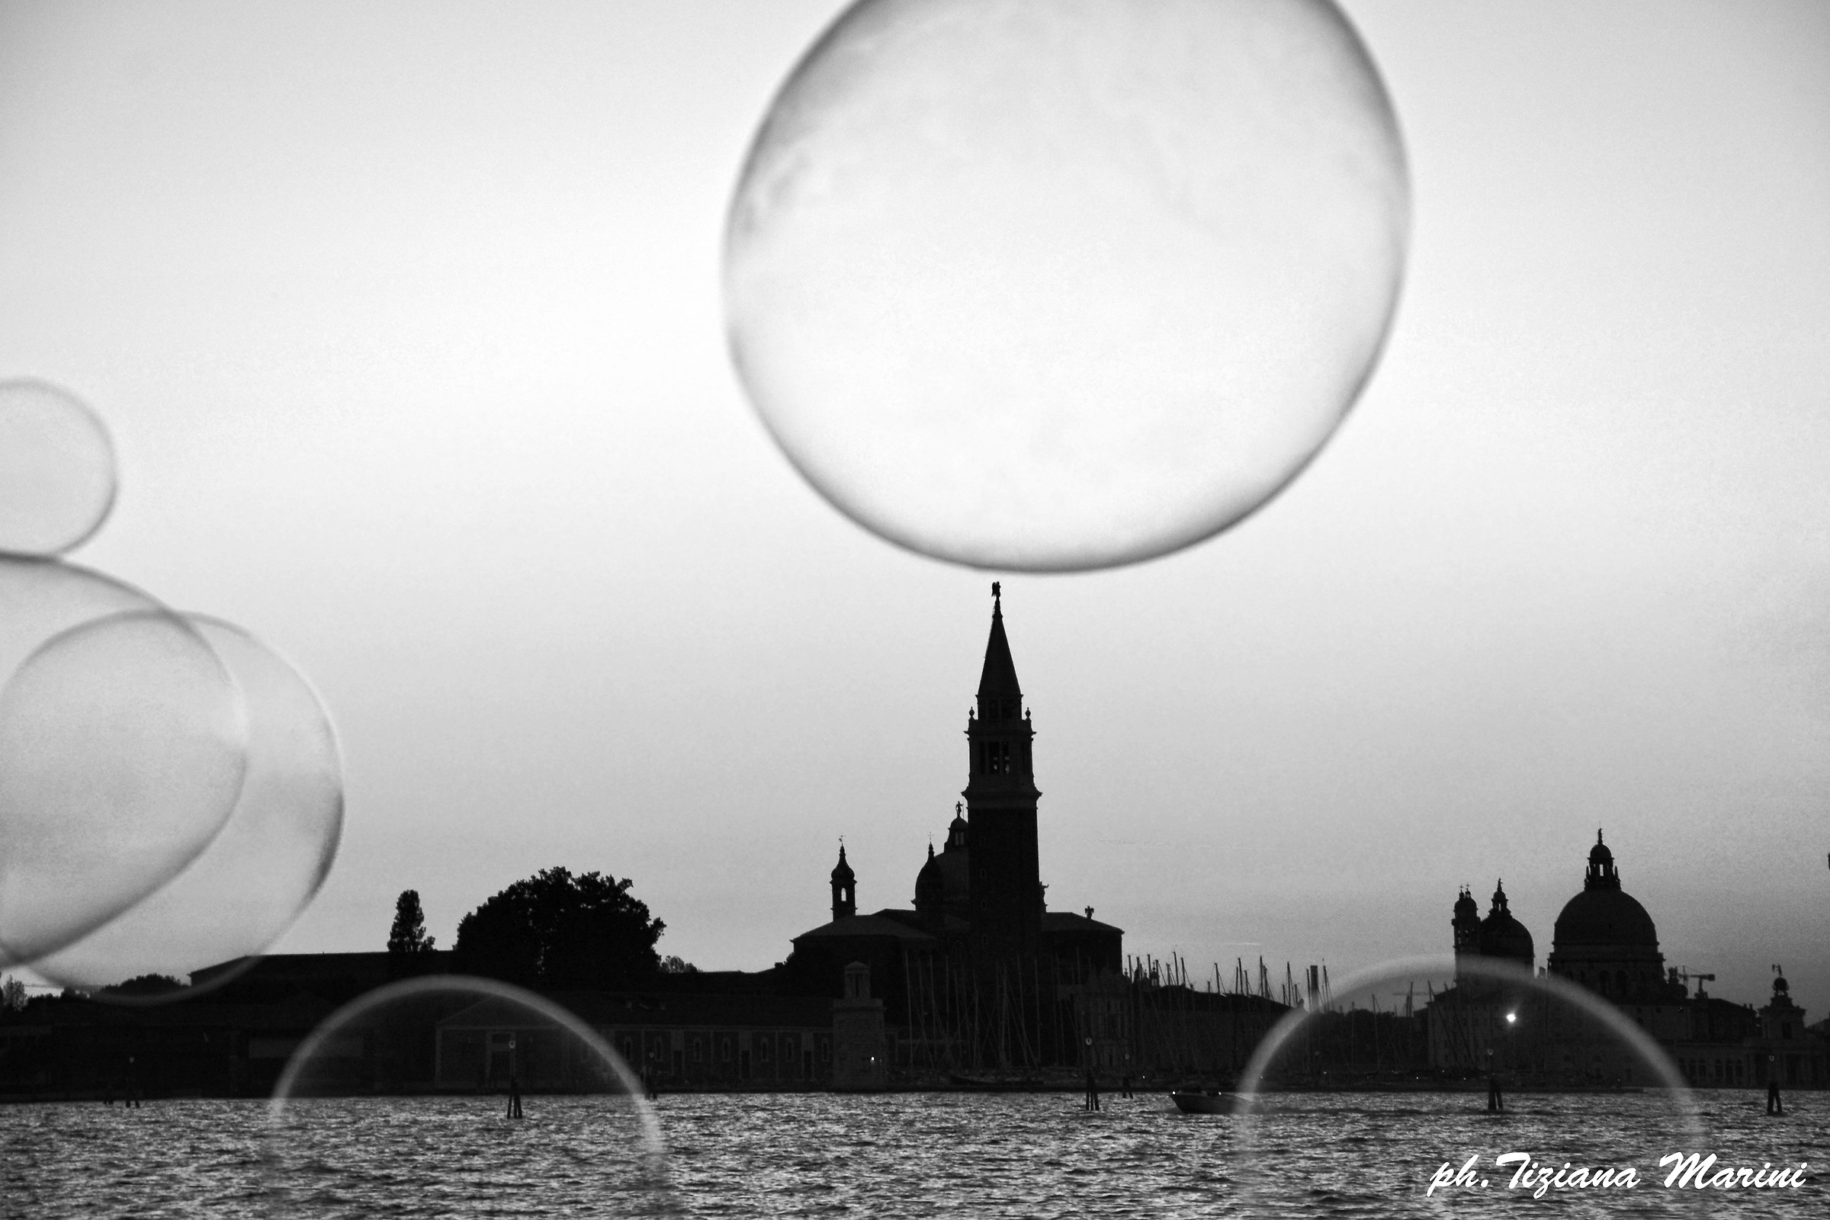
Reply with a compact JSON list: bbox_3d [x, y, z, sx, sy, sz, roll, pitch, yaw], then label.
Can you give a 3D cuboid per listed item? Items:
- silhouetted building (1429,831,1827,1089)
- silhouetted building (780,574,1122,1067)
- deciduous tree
[{"bbox_3d":[184.600,90.600,1580.000,98.000,67.000,75.000,-2,-5,16],"label":"silhouetted building"},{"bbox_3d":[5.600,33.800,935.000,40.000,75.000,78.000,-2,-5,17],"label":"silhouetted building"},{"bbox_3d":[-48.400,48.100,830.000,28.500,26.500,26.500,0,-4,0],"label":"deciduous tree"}]

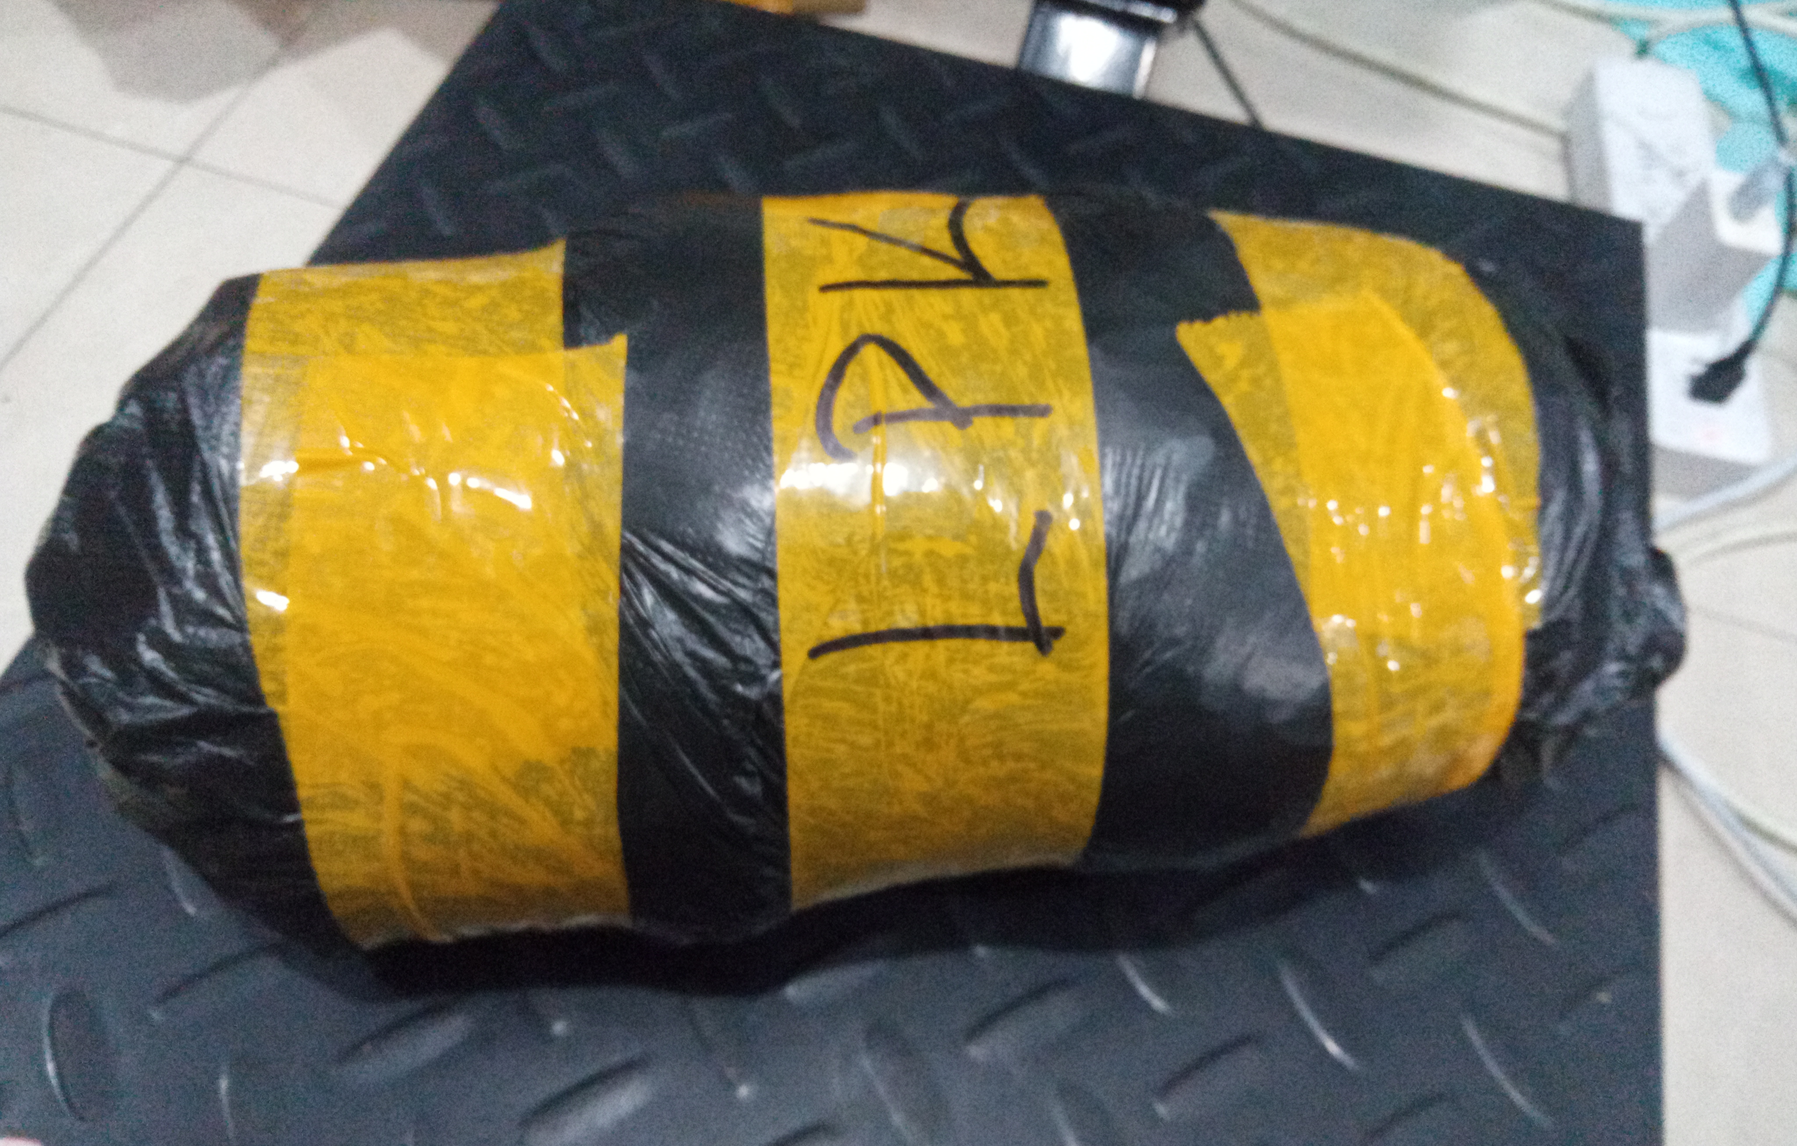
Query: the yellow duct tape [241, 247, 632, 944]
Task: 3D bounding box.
[{"bbox_3d":[-0.069,0.001,0.246,0.048,0.113,0.113,-4,57,-8],"label":"yellow duct tape"}]

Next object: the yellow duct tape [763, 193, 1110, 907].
[{"bbox_3d":[-0.001,-0.004,0.254,0.048,0.117,0.117,-4,57,-8],"label":"yellow duct tape"}]

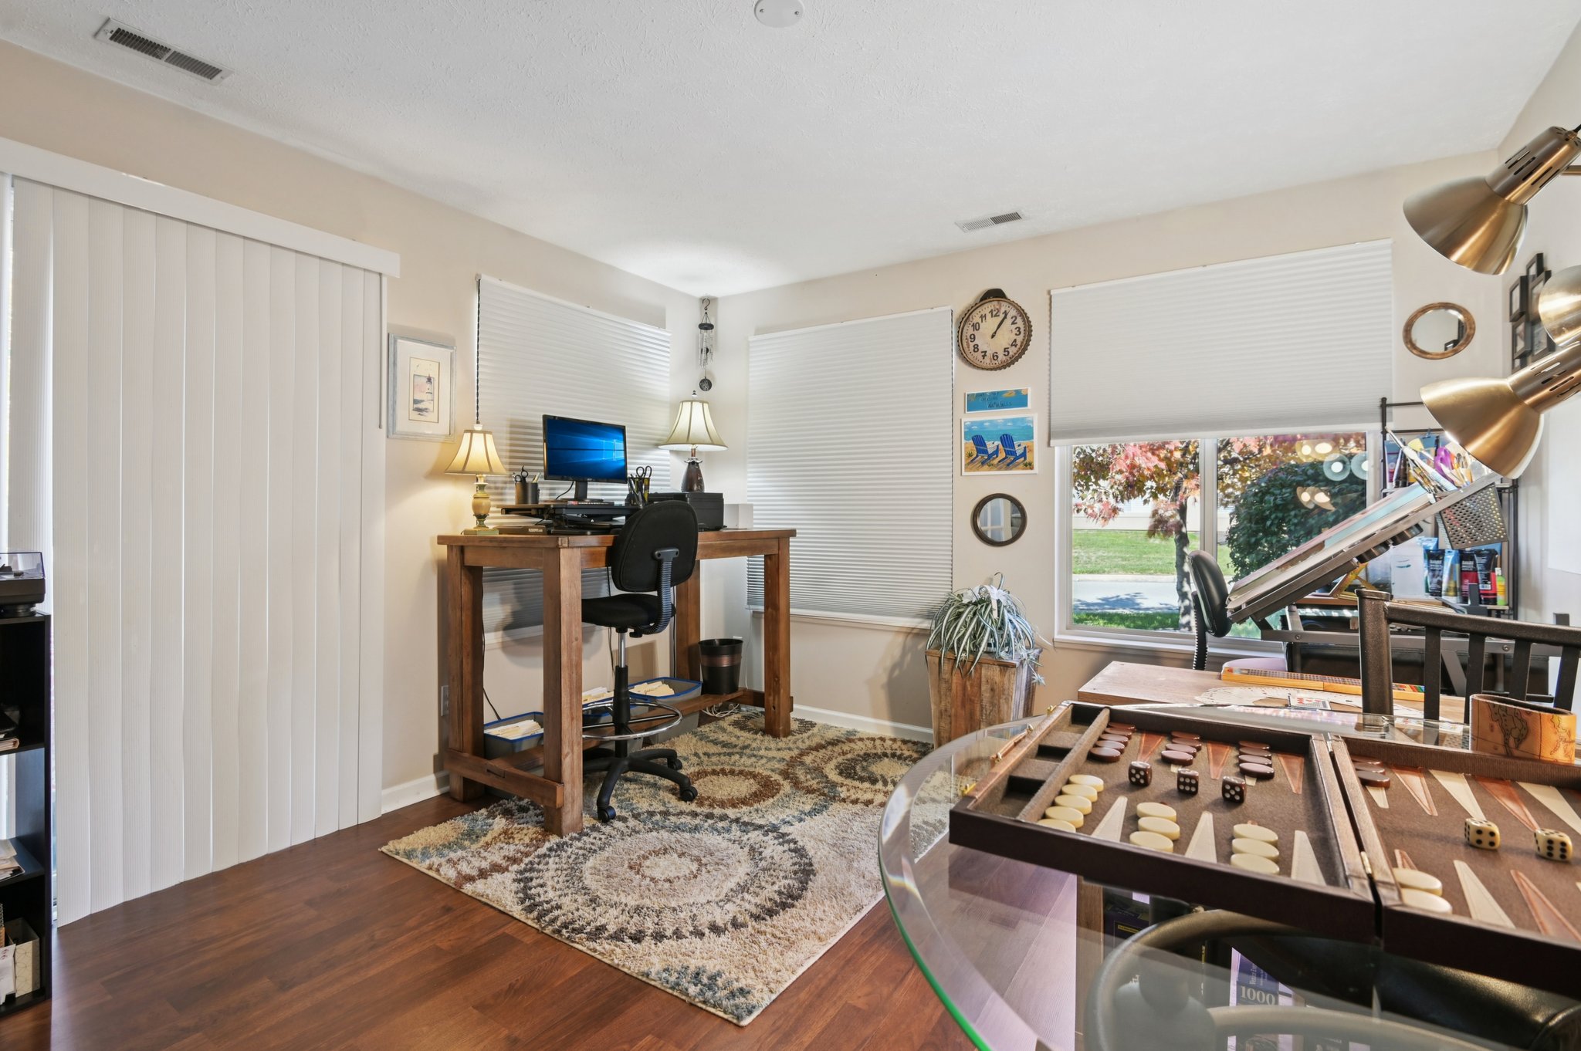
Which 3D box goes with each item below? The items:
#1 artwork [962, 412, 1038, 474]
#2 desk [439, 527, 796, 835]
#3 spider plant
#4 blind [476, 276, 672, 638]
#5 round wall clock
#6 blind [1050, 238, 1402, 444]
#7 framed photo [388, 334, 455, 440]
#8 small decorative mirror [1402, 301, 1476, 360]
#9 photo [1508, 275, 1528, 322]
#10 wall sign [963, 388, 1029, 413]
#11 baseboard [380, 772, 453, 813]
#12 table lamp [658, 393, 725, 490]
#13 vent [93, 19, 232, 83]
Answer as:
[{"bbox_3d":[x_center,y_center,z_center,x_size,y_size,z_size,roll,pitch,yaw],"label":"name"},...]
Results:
[{"bbox_3d":[0.988,-0.382,3.332,0.355,0.280,0.020,1,1,32],"label":"artwork"},{"bbox_3d":[-0.710,0.573,3.315,0.771,1.083,1.513,0,1,34],"label":"desk"},{"bbox_3d":[0.877,0.460,3.147,0.430,0.460,0.410,1,1,32],"label":"spider plant"},{"bbox_3d":[-1.019,-0.301,3.494,0.051,1.552,1.170,0,1,35],"label":"blind"},{"bbox_3d":[0.954,-0.933,3.327,0.350,0.385,0.060,1,1,32],"label":"round wall clock"},{"bbox_3d":[1.684,-0.706,2.864,1.190,0.700,0.050,1,1,32],"label":"blind"},{"bbox_3d":[-1.488,-0.545,2.840,0.022,0.401,0.269,0,1,35],"label":"framed photo"},{"bbox_3d":[2.308,-0.694,2.496,0.195,0.203,0.025,1,1,32],"label":"small decorative mirror"},{"bbox_3d":[2.296,-0.710,2.213,0.022,0.113,0.120,1,1,35],"label":"photo"},{"bbox_3d":[0.998,-0.600,3.380,0.301,0.101,0.020,0,1,30],"label":"wall sign"},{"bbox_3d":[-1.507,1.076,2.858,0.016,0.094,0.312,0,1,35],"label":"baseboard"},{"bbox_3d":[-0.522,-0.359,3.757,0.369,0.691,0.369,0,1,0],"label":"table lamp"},{"bbox_3d":[-1.750,-1.322,1.971,0.136,0.018,0.278,0,1,35],"label":"vent"}]

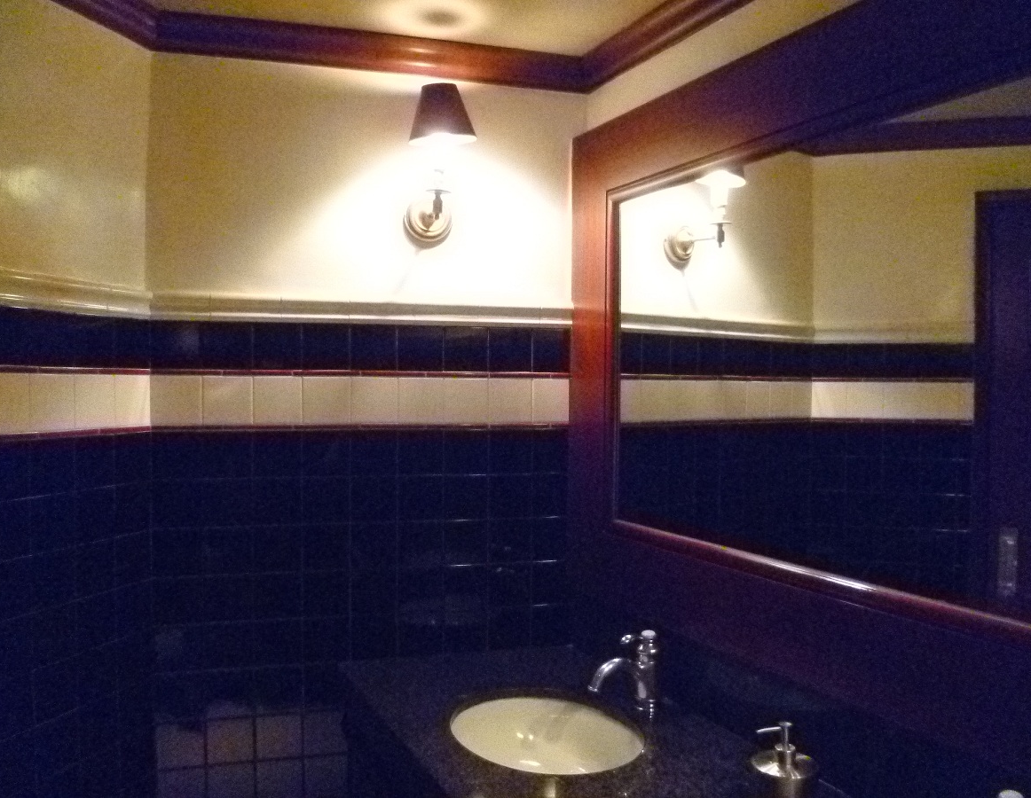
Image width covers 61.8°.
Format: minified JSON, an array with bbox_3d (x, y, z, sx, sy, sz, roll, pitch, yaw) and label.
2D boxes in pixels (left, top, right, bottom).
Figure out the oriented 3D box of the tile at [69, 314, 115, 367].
[{"bbox_3d":[-0.870,-0.118,1.774,0.009,0.105,0.108,0,1,18],"label":"tile"}]

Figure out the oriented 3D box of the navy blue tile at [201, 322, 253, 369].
[{"bbox_3d":[-0.654,-0.120,1.964,0.108,0.105,0.009,0,1,-12],"label":"navy blue tile"}]

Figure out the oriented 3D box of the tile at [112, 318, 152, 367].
[{"bbox_3d":[-0.836,-0.120,1.877,0.009,0.105,0.105,0,1,18],"label":"tile"}]

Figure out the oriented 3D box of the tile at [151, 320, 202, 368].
[{"bbox_3d":[-0.763,-0.122,1.942,0.108,0.108,0.009,0,1,-12],"label":"tile"}]

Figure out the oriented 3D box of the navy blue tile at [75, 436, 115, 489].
[{"bbox_3d":[-0.870,0.131,1.778,0.009,0.107,0.108,0,1,18],"label":"navy blue tile"}]

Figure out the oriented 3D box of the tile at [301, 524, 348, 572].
[{"bbox_3d":[-0.444,0.348,2.020,0.108,0.108,0.010,0,1,-13],"label":"tile"}]

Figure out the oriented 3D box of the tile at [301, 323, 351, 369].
[{"bbox_3d":[-0.443,-0.124,2.019,0.107,0.107,0.009,0,1,-12],"label":"tile"}]

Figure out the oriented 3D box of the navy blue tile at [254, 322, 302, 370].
[{"bbox_3d":[-0.549,-0.122,1.991,0.108,0.108,0.010,0,1,-13],"label":"navy blue tile"}]

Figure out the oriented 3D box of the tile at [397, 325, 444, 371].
[{"bbox_3d":[-0.228,-0.121,2.064,0.108,0.108,0.010,0,1,-13],"label":"tile"}]

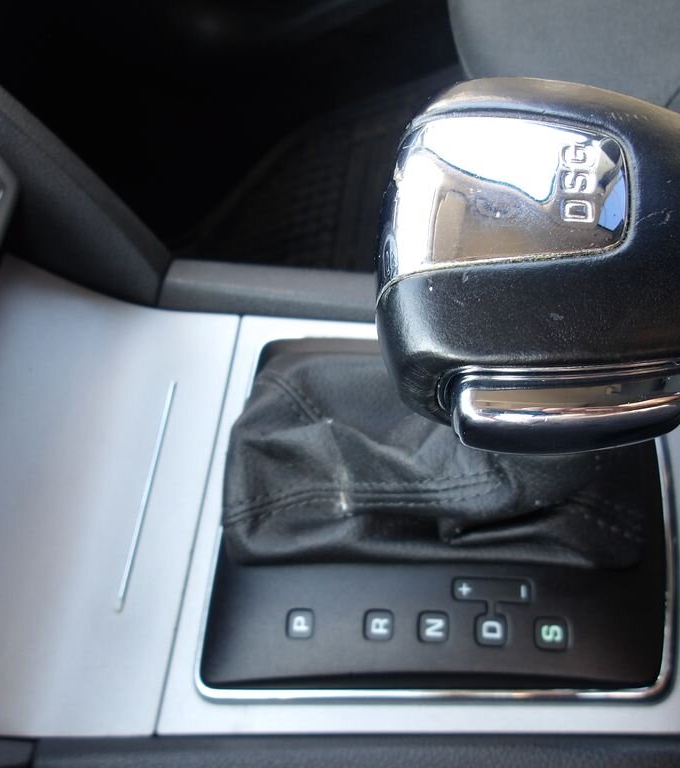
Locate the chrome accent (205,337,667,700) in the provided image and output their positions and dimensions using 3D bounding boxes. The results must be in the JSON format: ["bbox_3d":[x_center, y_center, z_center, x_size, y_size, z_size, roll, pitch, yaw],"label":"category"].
[{"bbox_3d":[0.028,0.036,0.251,0.140,0.009,0.129,-4,60,20],"label":"chrome accent"}]

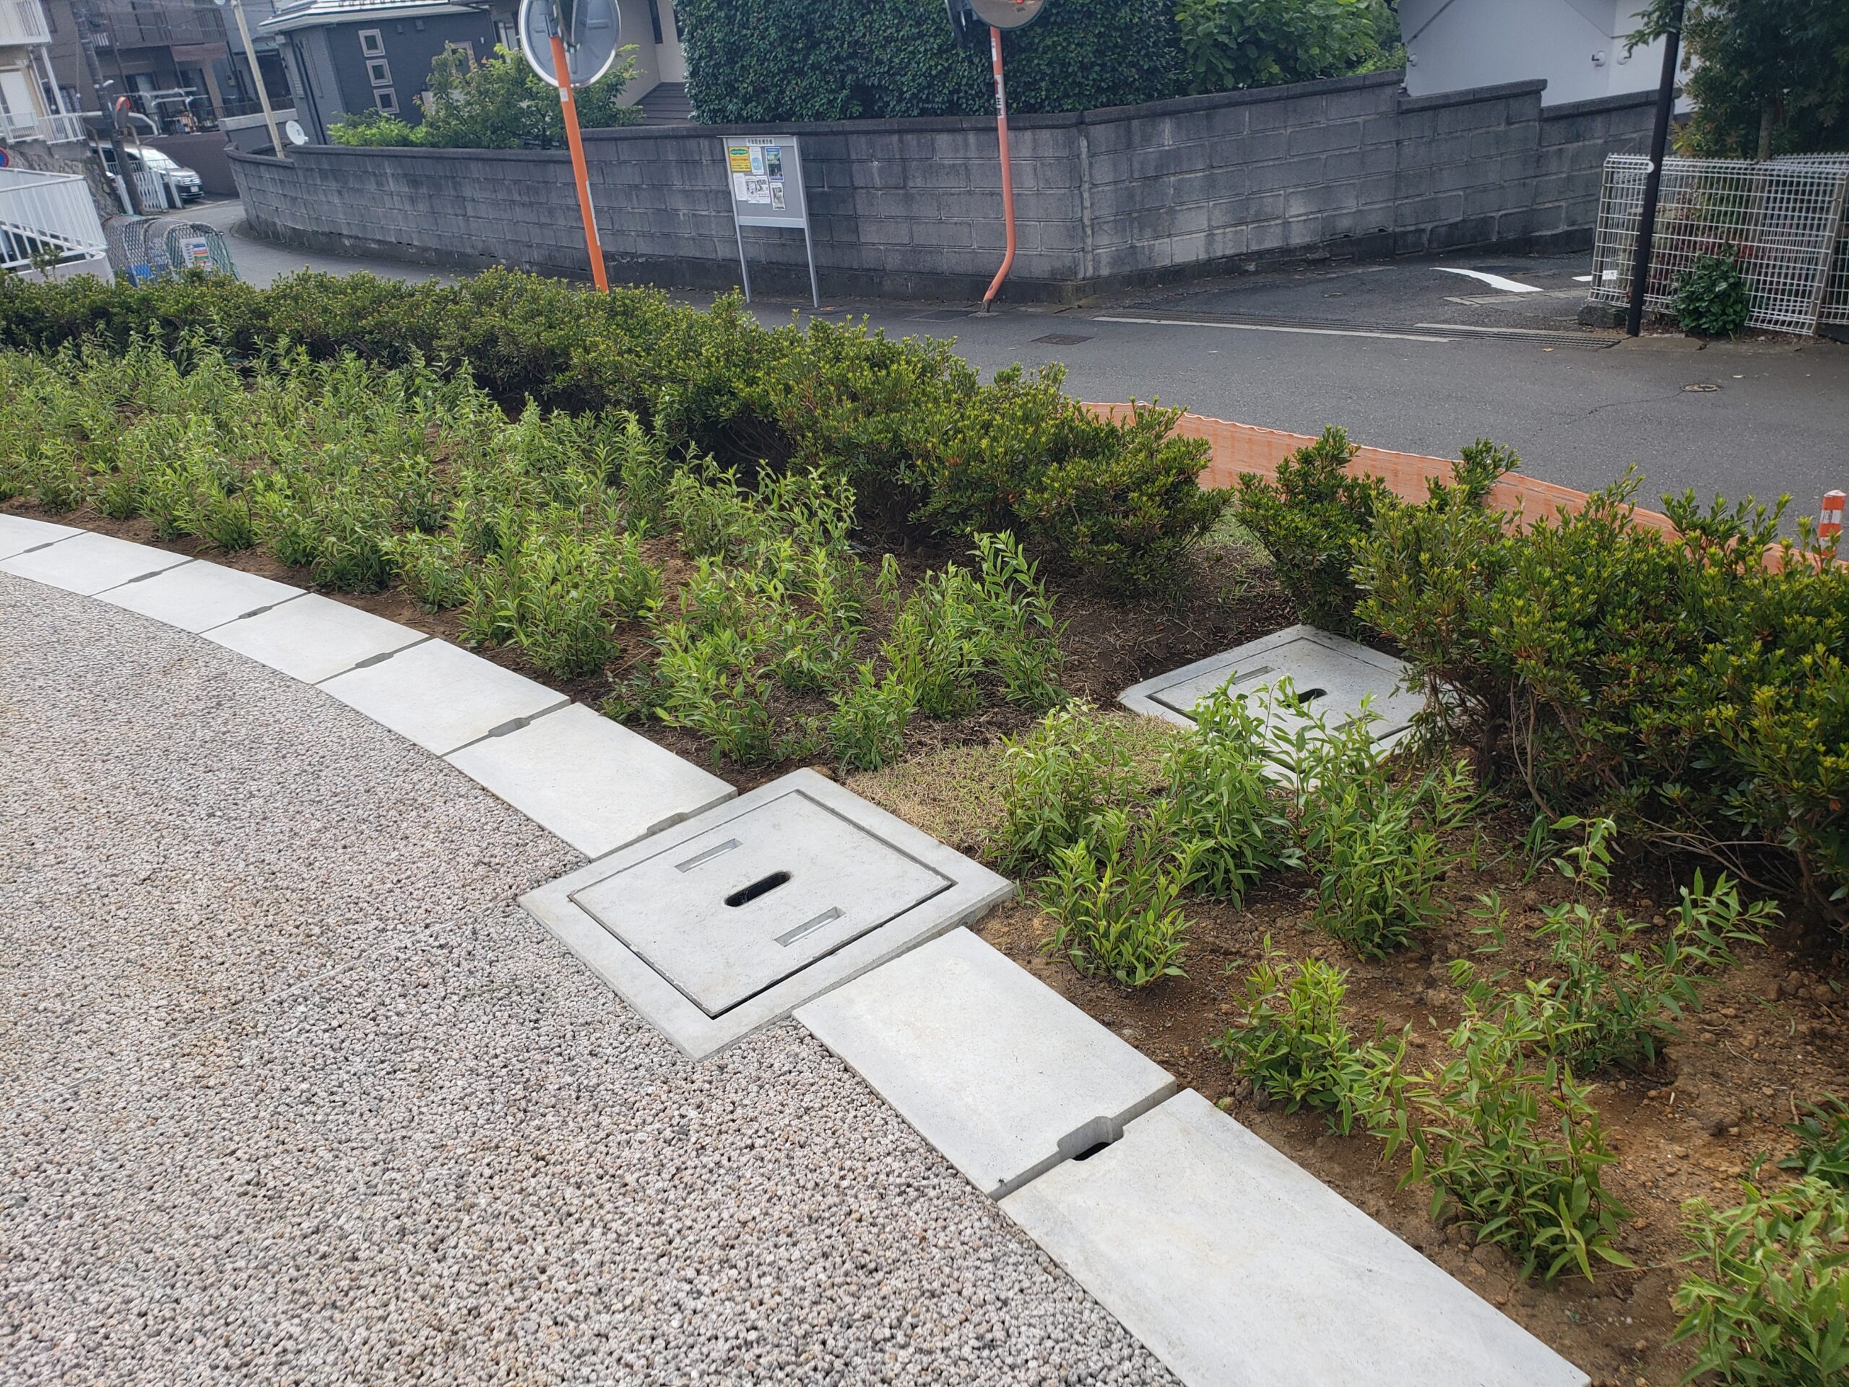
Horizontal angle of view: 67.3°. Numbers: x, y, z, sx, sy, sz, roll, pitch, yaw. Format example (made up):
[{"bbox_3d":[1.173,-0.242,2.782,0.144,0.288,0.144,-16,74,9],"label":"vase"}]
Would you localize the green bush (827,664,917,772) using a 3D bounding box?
[{"bbox_3d":[-0.121,0.055,3.188,0.203,0.253,0.203,-6,25,0],"label":"green bush"}]

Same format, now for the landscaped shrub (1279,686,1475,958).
[{"bbox_3d":[0.791,0.230,2.454,0.333,0.504,0.333,-6,25,0],"label":"landscaped shrub"}]

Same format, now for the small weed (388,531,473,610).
[{"bbox_3d":[-1.326,-0.333,3.713,0.211,0.211,0.190,-6,26,0],"label":"small weed"}]

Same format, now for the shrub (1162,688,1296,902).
[{"bbox_3d":[0.519,0.178,2.376,0.221,0.394,0.199,0,27,12],"label":"shrub"}]

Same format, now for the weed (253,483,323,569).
[{"bbox_3d":[-2.017,-0.530,4.400,0.188,0.268,0.178,-17,29,-22],"label":"weed"}]

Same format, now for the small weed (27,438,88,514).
[{"bbox_3d":[-3.256,-0.819,5.218,0.164,0.276,0.155,-21,30,-28],"label":"small weed"}]

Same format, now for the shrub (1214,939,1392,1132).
[{"bbox_3d":[0.493,0.431,1.790,0.227,0.242,0.204,-6,26,0],"label":"shrub"}]

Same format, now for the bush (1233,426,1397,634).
[{"bbox_3d":[0.971,-0.404,3.373,0.383,0.492,0.345,-6,26,0],"label":"bush"}]

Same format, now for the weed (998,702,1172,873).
[{"bbox_3d":[0.291,0.169,2.523,0.316,0.299,0.269,-3,27,6],"label":"weed"}]

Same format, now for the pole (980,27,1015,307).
[{"bbox_3d":[0.671,-5.266,13.844,0.380,2.850,0.140,-4,27,4],"label":"pole"}]

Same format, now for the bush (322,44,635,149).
[{"bbox_3d":[-6.629,-8.901,21.000,5.000,1.800,2.400,20,36,41],"label":"bush"}]

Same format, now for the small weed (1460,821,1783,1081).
[{"bbox_3d":[0.966,0.352,1.955,0.390,0.345,0.300,9,30,27],"label":"small weed"}]

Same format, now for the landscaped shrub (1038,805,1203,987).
[{"bbox_3d":[0.310,0.321,2.209,0.258,0.284,0.232,-2,27,8],"label":"landscaped shrub"}]

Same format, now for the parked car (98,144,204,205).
[{"bbox_3d":[-23.082,-14.939,40.640,4.450,1.580,1.720,5,28,21],"label":"parked car"}]

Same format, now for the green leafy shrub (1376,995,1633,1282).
[{"bbox_3d":[0.753,0.579,1.818,0.308,0.366,0.308,-6,25,0],"label":"green leafy shrub"}]

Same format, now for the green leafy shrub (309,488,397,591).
[{"bbox_3d":[-1.614,-0.429,3.880,0.217,0.289,0.196,-6,26,0],"label":"green leafy shrub"}]

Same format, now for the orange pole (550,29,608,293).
[{"bbox_3d":[-2.658,-3.899,10.920,0.102,2.300,0.102,-6,25,0],"label":"orange pole"}]

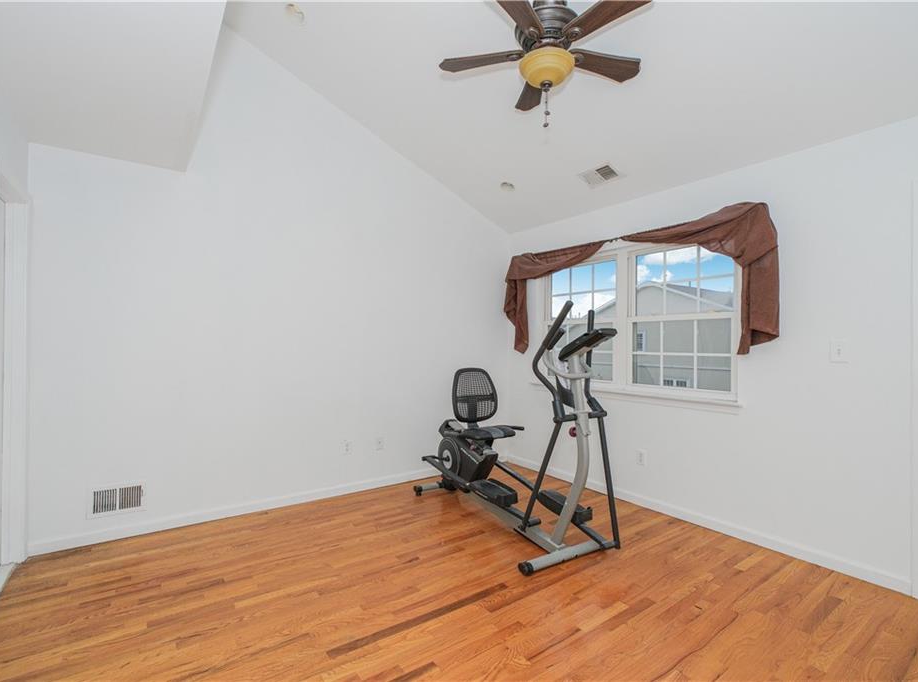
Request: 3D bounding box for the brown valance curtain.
[{"bbox_3d":[1.217,-0.355,3.424,0.200,0.980,2.230,0,0,-36],"label":"brown valance curtain"}]

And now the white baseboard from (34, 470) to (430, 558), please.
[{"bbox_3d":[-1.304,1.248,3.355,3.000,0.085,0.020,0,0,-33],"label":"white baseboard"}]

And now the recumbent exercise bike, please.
[{"bbox_3d":[0.332,0.540,3.024,0.660,1.500,1.750,0,0,-29],"label":"recumbent exercise bike"}]

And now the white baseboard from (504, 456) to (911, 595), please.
[{"bbox_3d":[1.385,1.248,3.347,0.020,0.085,2.980,0,0,-36],"label":"white baseboard"}]

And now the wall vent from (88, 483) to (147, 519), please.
[{"bbox_3d":[-2.214,1.028,2.757,0.300,0.195,0.020,0,0,-33],"label":"wall vent"}]

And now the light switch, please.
[{"bbox_3d":[2.112,0.054,2.370,0.015,0.120,0.075,0,0,-36],"label":"light switch"}]

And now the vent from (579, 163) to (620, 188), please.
[{"bbox_3d":[1.071,-1.259,3.270,0.180,0.020,0.280,29,-17,-33],"label":"vent"}]

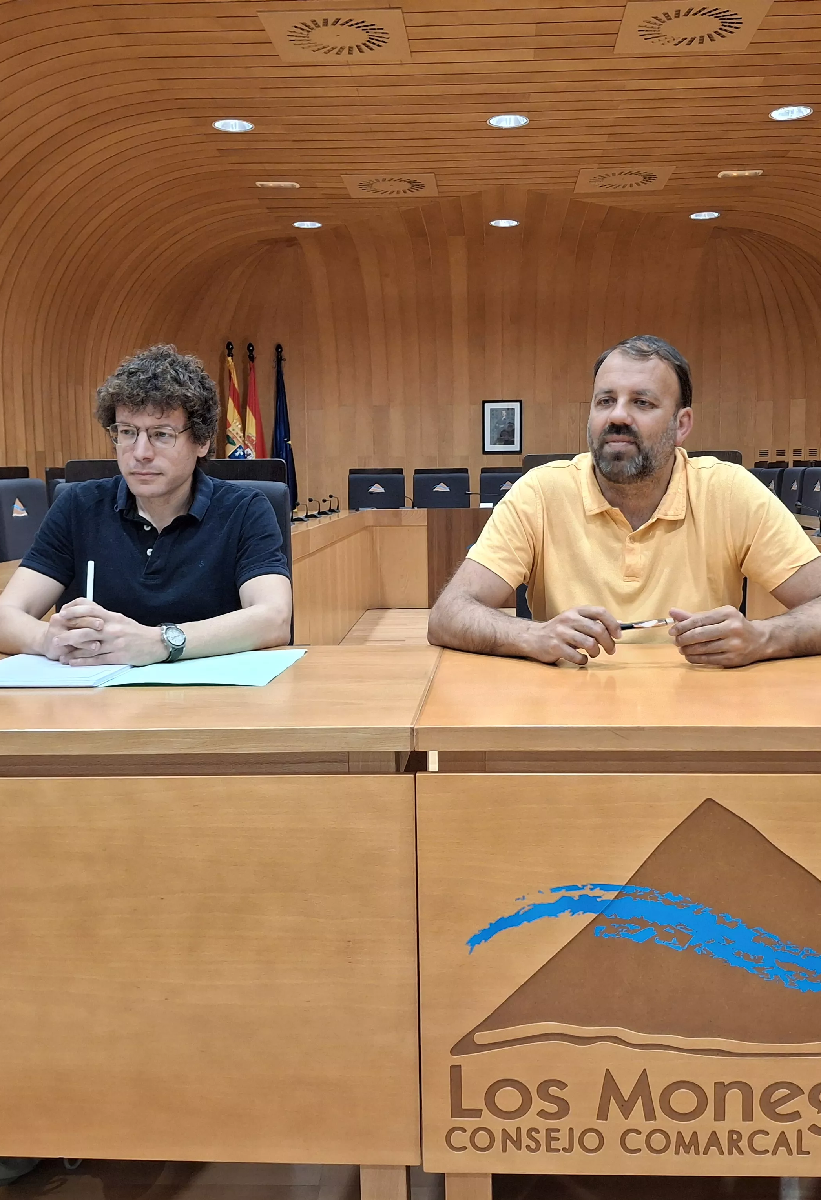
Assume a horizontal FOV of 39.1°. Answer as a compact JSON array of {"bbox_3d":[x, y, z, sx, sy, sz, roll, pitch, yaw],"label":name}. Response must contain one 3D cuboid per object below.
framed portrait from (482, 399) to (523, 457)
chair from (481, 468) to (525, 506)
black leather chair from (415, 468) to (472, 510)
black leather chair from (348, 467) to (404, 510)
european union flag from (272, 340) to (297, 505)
[{"bbox_3d":[0.894,-1.672,11.200,0.386,0.524,0.030,-1,6,4],"label":"framed portrait"},{"bbox_3d":[0.855,-0.591,10.001,0.490,1.080,0.580,-1,6,4],"label":"chair"},{"bbox_3d":[0.282,-0.585,10.040,0.490,1.080,0.580,-1,6,4],"label":"black leather chair"},{"bbox_3d":[-0.307,-0.579,10.079,0.490,1.080,0.580,-1,6,4],"label":"black leather chair"},{"bbox_3d":[-1.222,-1.313,11.229,0.340,2.330,0.300,-1,6,4],"label":"european union flag"}]

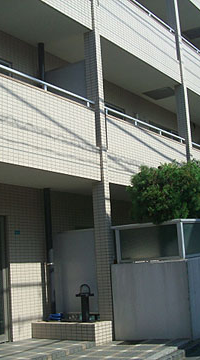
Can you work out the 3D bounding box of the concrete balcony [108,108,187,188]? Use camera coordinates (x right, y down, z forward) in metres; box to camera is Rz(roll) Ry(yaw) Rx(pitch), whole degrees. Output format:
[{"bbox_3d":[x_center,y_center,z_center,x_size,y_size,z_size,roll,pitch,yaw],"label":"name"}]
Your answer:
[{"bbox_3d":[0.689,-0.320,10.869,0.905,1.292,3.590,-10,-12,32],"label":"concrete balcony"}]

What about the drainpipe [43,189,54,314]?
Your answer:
[{"bbox_3d":[-0.844,1.288,9.120,0.107,2.282,0.107,-10,-12,32],"label":"drainpipe"}]

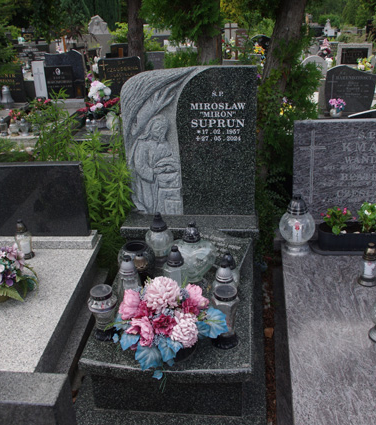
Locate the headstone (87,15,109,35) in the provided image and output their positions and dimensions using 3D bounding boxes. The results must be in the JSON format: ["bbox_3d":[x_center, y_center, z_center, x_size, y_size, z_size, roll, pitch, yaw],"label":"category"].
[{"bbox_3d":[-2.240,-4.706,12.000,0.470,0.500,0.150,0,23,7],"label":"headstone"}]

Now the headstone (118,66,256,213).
[{"bbox_3d":[0.011,-0.393,2.758,0.735,0.845,0.090,0,22,7],"label":"headstone"}]

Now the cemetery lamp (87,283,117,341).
[{"bbox_3d":[-0.349,0.414,1.972,0.128,0.225,0.128,0,27,9],"label":"cemetery lamp"}]

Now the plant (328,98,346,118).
[{"bbox_3d":[1.778,-1.249,5.715,0.200,0.205,0.190,0,23,7],"label":"plant"}]

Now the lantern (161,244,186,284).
[{"bbox_3d":[-0.072,0.273,2.166,0.100,0.265,0.100,0,23,7],"label":"lantern"}]

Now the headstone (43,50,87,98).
[{"bbox_3d":[-1.985,-2.224,7.756,0.630,0.730,0.120,0,23,7],"label":"headstone"}]

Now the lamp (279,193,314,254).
[{"bbox_3d":[0.532,0.053,2.329,0.171,0.285,0.171,0,25,9],"label":"lamp"}]

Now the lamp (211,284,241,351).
[{"bbox_3d":[0.150,0.409,1.884,0.116,0.246,0.116,0,27,9],"label":"lamp"}]

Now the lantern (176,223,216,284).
[{"bbox_3d":[0.030,0.182,2.221,0.204,0.309,0.120,0,27,9],"label":"lantern"}]

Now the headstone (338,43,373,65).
[{"bbox_3d":[3.191,-3.055,9.184,0.660,0.410,0.120,0,23,7],"label":"headstone"}]

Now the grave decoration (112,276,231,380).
[{"bbox_3d":[-0.049,0.421,1.870,0.440,0.280,0.380,0,23,7],"label":"grave decoration"}]

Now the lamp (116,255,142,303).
[{"bbox_3d":[-0.266,0.297,2.147,0.109,0.234,0.109,0,27,9],"label":"lamp"}]

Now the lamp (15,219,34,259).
[{"bbox_3d":[-0.916,0.143,2.693,0.095,0.235,0.095,0,23,7],"label":"lamp"}]

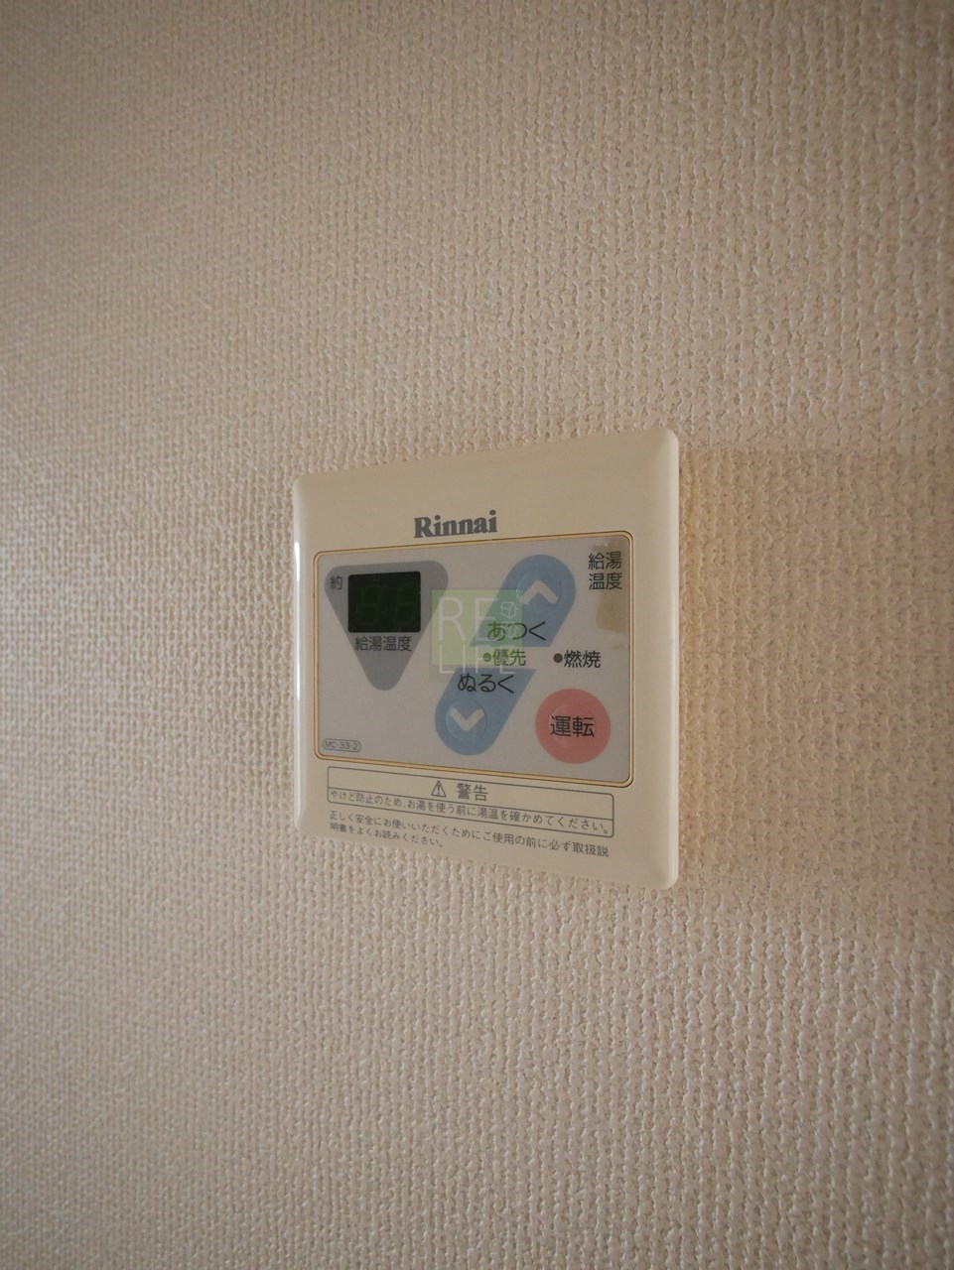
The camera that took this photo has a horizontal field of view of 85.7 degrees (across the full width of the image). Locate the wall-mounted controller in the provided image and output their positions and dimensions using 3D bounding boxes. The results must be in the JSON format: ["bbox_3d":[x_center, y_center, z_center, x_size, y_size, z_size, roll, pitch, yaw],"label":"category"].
[{"bbox_3d":[-0.003,0.006,0.158,0.120,0.120,0.018,0,0,20],"label":"wall-mounted controller"}]

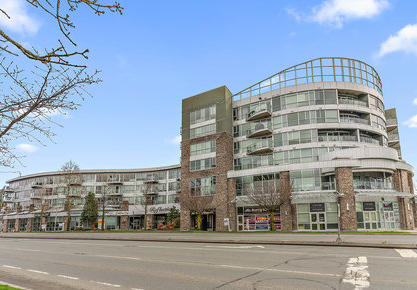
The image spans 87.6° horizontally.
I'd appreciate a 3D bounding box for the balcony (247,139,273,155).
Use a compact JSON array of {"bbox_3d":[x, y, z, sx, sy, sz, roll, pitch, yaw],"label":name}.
[{"bbox_3d":[7.800,0.300,33.200,4.000,1.400,1.600,-5,-11,24],"label":"balcony"}]

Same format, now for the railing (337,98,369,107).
[{"bbox_3d":[21.260,-6.253,32.000,4.500,1.050,0.400,2,-11,-11],"label":"railing"}]

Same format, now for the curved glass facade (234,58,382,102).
[{"bbox_3d":[15.600,-9.800,33.300,23.000,4.200,5.700,0,-10,0],"label":"curved glass facade"}]

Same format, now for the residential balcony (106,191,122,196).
[{"bbox_3d":[-21.488,10.993,49.300,3.500,1.400,1.500,-2,-11,8],"label":"residential balcony"}]

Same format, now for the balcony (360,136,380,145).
[{"bbox_3d":[24.204,-0.679,32.800,3.600,1.200,1.600,4,-12,-21],"label":"balcony"}]

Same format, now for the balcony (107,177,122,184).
[{"bbox_3d":[-21.348,8.148,49.500,3.200,1.500,1.500,-2,-11,8],"label":"balcony"}]

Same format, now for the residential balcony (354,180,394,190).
[{"bbox_3d":[22.362,5.456,29.300,5.700,1.300,2.000,1,-11,-6],"label":"residential balcony"}]

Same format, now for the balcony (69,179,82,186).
[{"bbox_3d":[-30.834,8.753,50.500,2.600,1.500,1.400,-2,-11,13],"label":"balcony"}]

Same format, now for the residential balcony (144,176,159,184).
[{"bbox_3d":[-12.600,7.800,48.000,3.400,1.400,1.500,-3,-10,15],"label":"residential balcony"}]

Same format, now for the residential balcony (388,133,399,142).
[{"bbox_3d":[31.216,-1.276,37.000,2.300,1.500,1.600,-3,-11,14],"label":"residential balcony"}]

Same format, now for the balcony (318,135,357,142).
[{"bbox_3d":[18.742,-0.944,31.600,5.600,1.250,1.800,0,-11,0],"label":"balcony"}]

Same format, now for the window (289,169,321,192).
[{"bbox_3d":[14.000,5.100,31.000,4.200,3.300,0.200,-3,-10,17],"label":"window"}]

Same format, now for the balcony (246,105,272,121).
[{"bbox_3d":[7.700,-5.000,34.000,4.000,1.400,1.600,-5,-11,24],"label":"balcony"}]

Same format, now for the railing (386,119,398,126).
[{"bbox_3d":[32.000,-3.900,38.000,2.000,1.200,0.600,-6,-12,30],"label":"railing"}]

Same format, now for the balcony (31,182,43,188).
[{"bbox_3d":[-41.000,9.700,52.500,3.300,1.350,1.500,-4,-11,23],"label":"balcony"}]

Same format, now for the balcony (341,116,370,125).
[{"bbox_3d":[21.100,-3.400,31.500,4.700,1.200,1.400,3,-10,-15],"label":"balcony"}]

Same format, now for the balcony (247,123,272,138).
[{"bbox_3d":[7.750,-2.200,33.600,4.000,1.400,1.600,-5,-11,24],"label":"balcony"}]

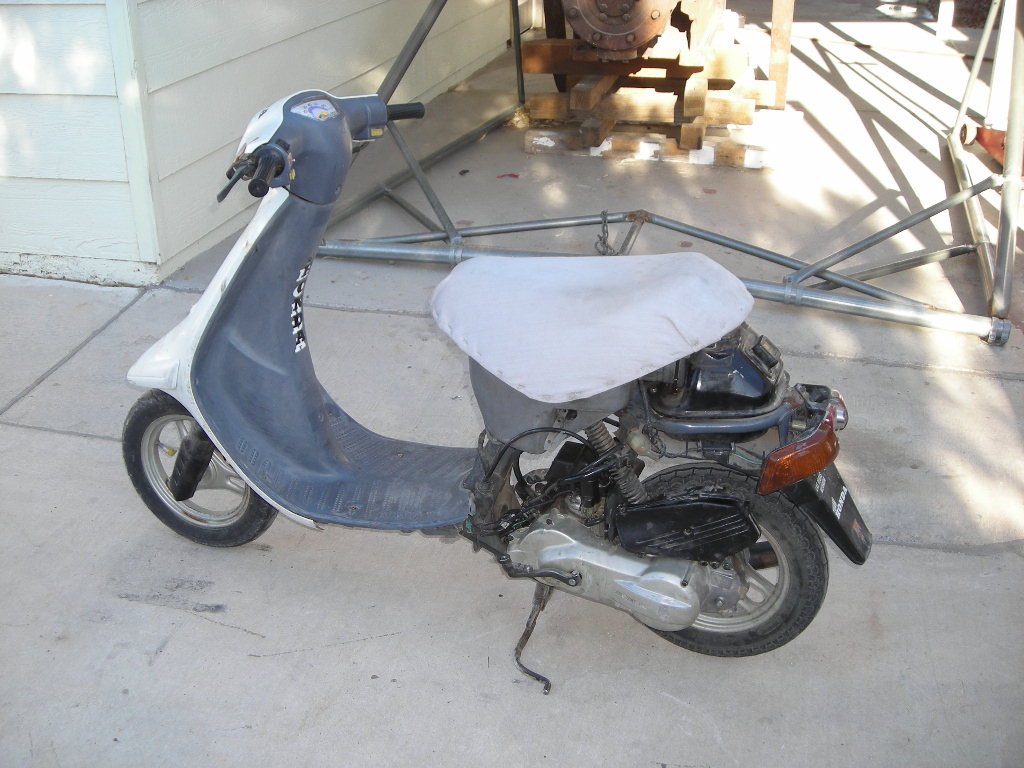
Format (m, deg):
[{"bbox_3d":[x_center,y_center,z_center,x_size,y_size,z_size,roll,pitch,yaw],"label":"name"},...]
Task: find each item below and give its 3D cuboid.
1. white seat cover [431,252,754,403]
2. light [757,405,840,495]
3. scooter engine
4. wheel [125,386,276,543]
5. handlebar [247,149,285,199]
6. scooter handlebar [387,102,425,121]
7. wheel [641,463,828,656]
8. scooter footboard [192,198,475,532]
[{"bbox_3d":[0.126,-0.121,1.986,0.580,0.210,0.290,9,27,18],"label":"white seat cover"},{"bbox_3d":[0.477,0.118,1.863,0.125,0.120,0.075,9,27,18],"label":"light"},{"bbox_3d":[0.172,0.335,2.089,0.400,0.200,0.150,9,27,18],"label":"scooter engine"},{"bbox_3d":[-0.674,0.178,2.448,0.402,0.402,0.076,10,28,20],"label":"wheel"},{"bbox_3d":[-0.394,-0.336,1.787,0.045,0.045,0.125,-3,33,1],"label":"handlebar"},{"bbox_3d":[-0.208,-0.542,2.227,0.036,0.036,0.115,17,23,36],"label":"scooter handlebar"},{"bbox_3d":[0.384,0.339,2.108,0.404,0.404,0.078,9,27,18],"label":"wheel"},{"bbox_3d":[-0.291,-0.058,2.181,0.570,0.640,0.340,9,27,18],"label":"scooter footboard"}]

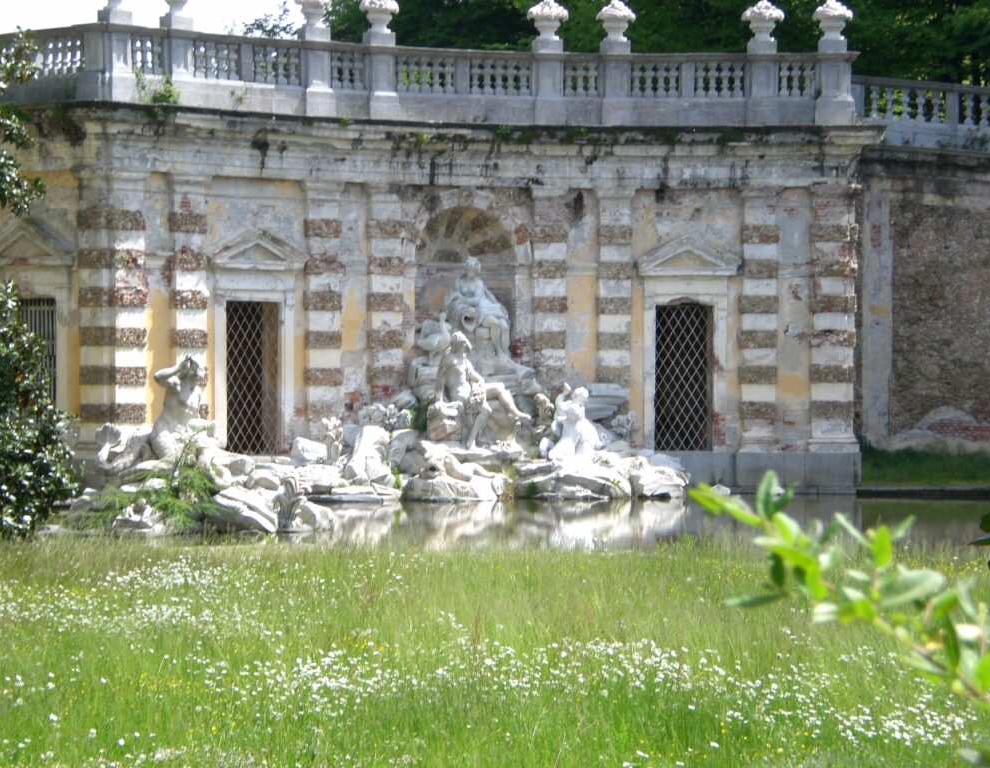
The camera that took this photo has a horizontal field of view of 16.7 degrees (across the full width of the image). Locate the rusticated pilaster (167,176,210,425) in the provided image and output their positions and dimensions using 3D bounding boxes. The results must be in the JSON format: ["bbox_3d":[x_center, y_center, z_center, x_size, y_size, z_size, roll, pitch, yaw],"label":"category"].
[{"bbox_3d":[-5.101,-1.264,55.830,0.760,4.396,0.270,0,0,-42],"label":"rusticated pilaster"}]

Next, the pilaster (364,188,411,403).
[{"bbox_3d":[-1.945,-1.212,58.098,0.780,4.298,0.270,0,0,-29],"label":"pilaster"}]

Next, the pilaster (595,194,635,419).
[{"bbox_3d":[2.098,-1.209,59.671,0.740,4.414,0.270,0,0,-14],"label":"pilaster"}]

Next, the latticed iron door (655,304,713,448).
[{"bbox_3d":[3.359,-0.134,60.100,1.000,2.640,0.090,0,0,-8],"label":"latticed iron door"}]

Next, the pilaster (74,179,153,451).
[{"bbox_3d":[-6.186,-1.212,55.079,0.700,4.456,0.860,0,0,43],"label":"pilaster"}]

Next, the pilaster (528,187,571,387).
[{"bbox_3d":[0.929,-1.273,59.339,0.780,4.389,0.270,0,0,-18],"label":"pilaster"}]

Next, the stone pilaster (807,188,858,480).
[{"bbox_3d":[6.027,-0.881,60.200,0.840,5.195,0.400,0,0,-1],"label":"stone pilaster"}]

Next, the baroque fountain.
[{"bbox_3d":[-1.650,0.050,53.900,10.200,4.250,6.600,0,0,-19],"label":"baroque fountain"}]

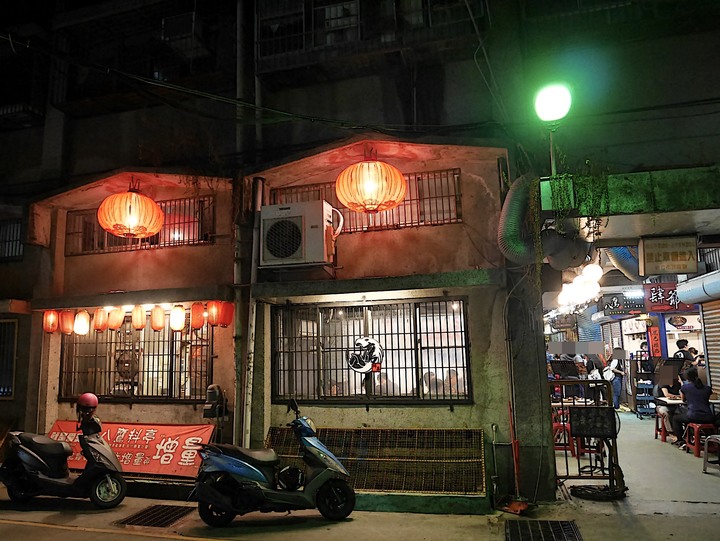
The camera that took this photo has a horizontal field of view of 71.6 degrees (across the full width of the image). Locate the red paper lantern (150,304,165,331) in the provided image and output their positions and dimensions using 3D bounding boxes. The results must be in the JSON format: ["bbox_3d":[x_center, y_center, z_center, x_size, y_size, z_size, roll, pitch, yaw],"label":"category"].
[{"bbox_3d":[-2.564,0.614,6.350,0.158,0.335,0.158,-4,-9,16],"label":"red paper lantern"}]

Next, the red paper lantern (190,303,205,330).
[{"bbox_3d":[-2.057,0.585,6.353,0.180,0.325,0.180,-4,-10,13],"label":"red paper lantern"}]

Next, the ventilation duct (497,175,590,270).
[{"bbox_3d":[2.120,-0.553,5.755,0.938,1.044,0.600,-4,-10,13],"label":"ventilation duct"}]

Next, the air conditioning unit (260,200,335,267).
[{"bbox_3d":[-0.750,-0.410,6.003,0.794,0.723,0.318,-4,-9,16],"label":"air conditioning unit"}]

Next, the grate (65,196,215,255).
[{"bbox_3d":[-3.100,-0.598,6.935,2.447,0.664,0.070,-4,-9,16],"label":"grate"}]

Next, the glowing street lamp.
[{"bbox_3d":[2.154,-1.555,5.547,0.370,1.036,0.370,-4,-10,13],"label":"glowing street lamp"}]

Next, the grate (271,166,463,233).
[{"bbox_3d":[0.009,-0.842,6.454,2.545,0.688,0.080,-4,-10,13],"label":"grate"}]

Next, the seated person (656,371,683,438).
[{"bbox_3d":[5.437,2.359,8.797,0.470,1.210,0.680,3,-11,-23],"label":"seated person"}]

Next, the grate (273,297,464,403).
[{"bbox_3d":[0.064,0.952,5.798,2.383,1.187,0.070,-4,-9,16],"label":"grate"}]

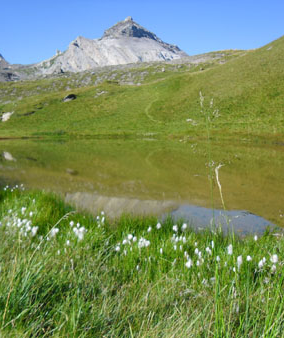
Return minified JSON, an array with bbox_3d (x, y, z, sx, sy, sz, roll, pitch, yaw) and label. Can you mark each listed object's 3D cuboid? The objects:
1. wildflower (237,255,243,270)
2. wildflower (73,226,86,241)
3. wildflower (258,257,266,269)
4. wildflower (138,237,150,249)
[{"bbox_3d":[0.673,0.639,2.400,0.042,0.105,0.042,0,6,0],"label":"wildflower"},{"bbox_3d":[-0.534,0.551,3.000,0.098,0.115,0.080,0,6,0],"label":"wildflower"},{"bbox_3d":[0.800,0.627,2.350,0.050,0.075,0.048,0,6,0],"label":"wildflower"},{"bbox_3d":[0.012,0.576,2.750,0.090,0.085,0.070,0,6,0],"label":"wildflower"}]

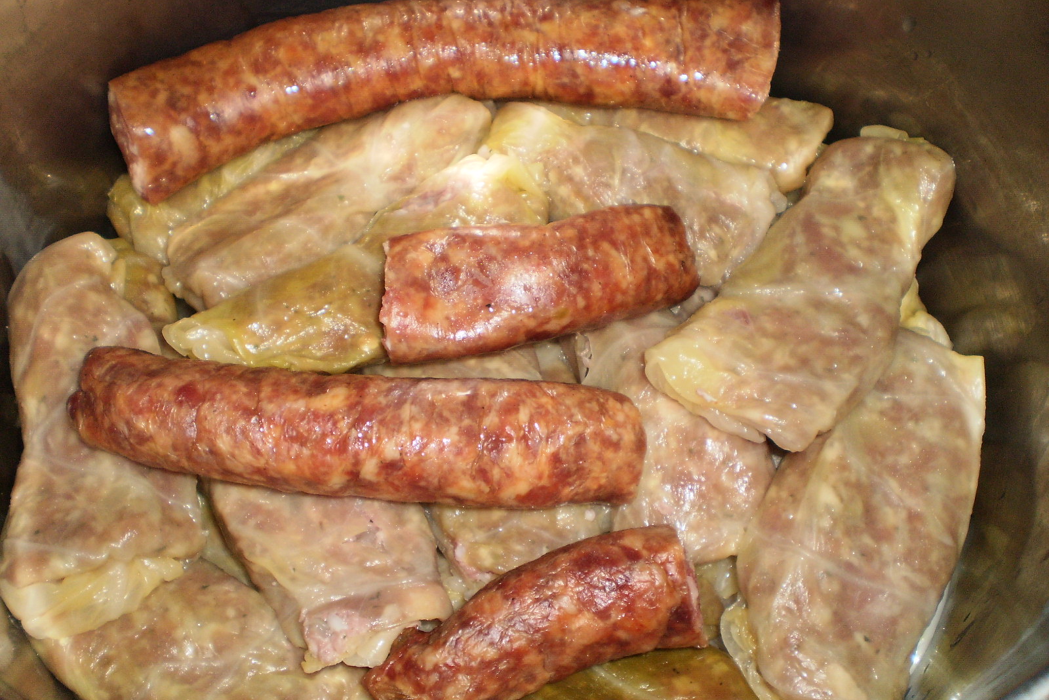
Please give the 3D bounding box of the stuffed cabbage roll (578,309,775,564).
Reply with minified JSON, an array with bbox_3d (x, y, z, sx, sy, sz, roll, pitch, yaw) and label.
[{"bbox_3d":[0.039,0.022,0.301,0.050,0.037,0.074,-15,66,-7],"label":"stuffed cabbage roll"}]

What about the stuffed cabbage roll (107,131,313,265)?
[{"bbox_3d":[-0.090,-0.055,0.338,0.075,0.035,0.042,-29,68,-13],"label":"stuffed cabbage roll"}]

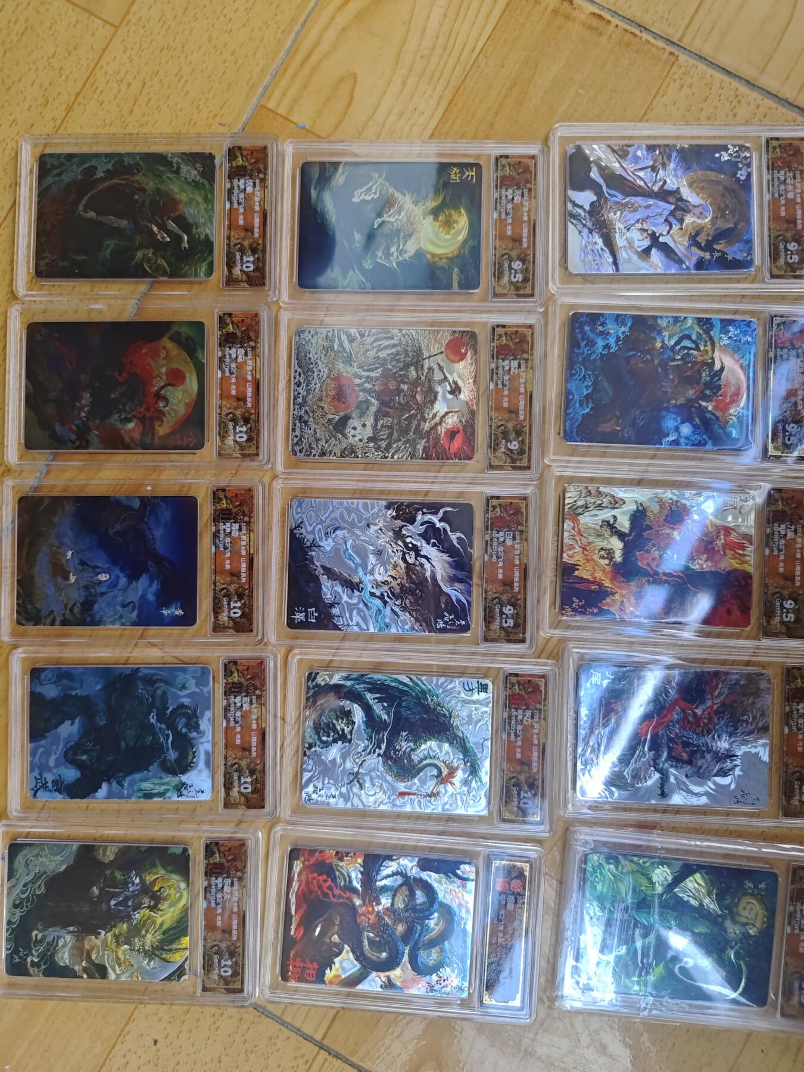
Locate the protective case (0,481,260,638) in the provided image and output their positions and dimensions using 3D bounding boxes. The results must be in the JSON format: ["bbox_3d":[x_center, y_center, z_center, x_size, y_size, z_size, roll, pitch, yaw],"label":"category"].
[{"bbox_3d":[-0.131,0.012,0.344,0.128,0.006,0.080,0,88,2],"label":"protective case"}]

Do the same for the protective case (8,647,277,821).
[{"bbox_3d":[-0.124,0.094,0.341,0.128,0.006,0.080,0,88,2],"label":"protective case"}]

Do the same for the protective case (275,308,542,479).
[{"bbox_3d":[0.003,-0.068,0.343,0.128,0.006,0.080,1,88,2],"label":"protective case"}]

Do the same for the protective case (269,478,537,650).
[{"bbox_3d":[0.001,0.015,0.340,0.128,0.006,0.080,1,88,2],"label":"protective case"}]

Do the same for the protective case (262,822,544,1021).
[{"bbox_3d":[0.000,0.183,0.335,0.128,0.006,0.080,3,88,2],"label":"protective case"}]

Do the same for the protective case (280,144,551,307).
[{"bbox_3d":[0.006,-0.150,0.345,0.128,0.006,0.080,1,88,2],"label":"protective case"}]

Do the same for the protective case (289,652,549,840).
[{"bbox_3d":[0.009,0.098,0.337,0.128,0.006,0.080,2,88,2],"label":"protective case"}]

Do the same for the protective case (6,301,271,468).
[{"bbox_3d":[-0.128,-0.073,0.346,0.128,0.006,0.080,0,88,2],"label":"protective case"}]

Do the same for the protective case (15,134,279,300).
[{"bbox_3d":[-0.125,-0.157,0.349,0.128,0.006,0.080,1,88,2],"label":"protective case"}]

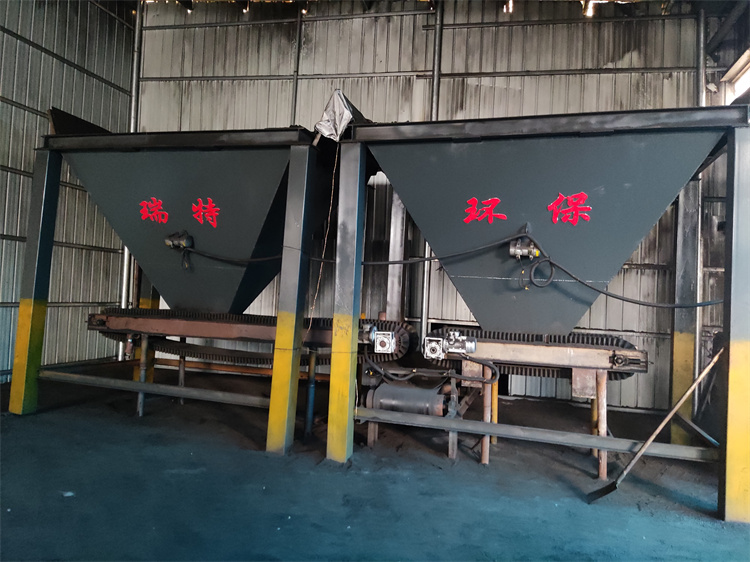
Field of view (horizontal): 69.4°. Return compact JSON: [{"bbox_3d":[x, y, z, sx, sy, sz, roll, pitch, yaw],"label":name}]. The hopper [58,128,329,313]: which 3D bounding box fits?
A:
[{"bbox_3d":[-2.005,-0.549,6.730,3.256,1.847,2.115,3,-3,16],"label":"hopper"}]

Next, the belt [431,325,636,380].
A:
[{"bbox_3d":[1.588,0.691,5.453,1.997,0.426,0.874,2,-2,19],"label":"belt"}]

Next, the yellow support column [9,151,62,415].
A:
[{"bbox_3d":[-3.873,-0.007,6.210,0.193,2.964,0.193,3,-3,16],"label":"yellow support column"}]

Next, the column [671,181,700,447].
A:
[{"bbox_3d":[3.414,0.372,5.990,0.193,2.891,0.193,2,-2,19],"label":"column"}]

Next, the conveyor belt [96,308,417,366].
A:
[{"bbox_3d":[-1.447,0.640,6.402,3.931,0.447,0.863,3,-3,16],"label":"conveyor belt"}]

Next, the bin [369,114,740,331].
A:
[{"bbox_3d":[1.609,-0.397,5.600,3.338,1.840,2.115,2,-2,19],"label":"bin"}]

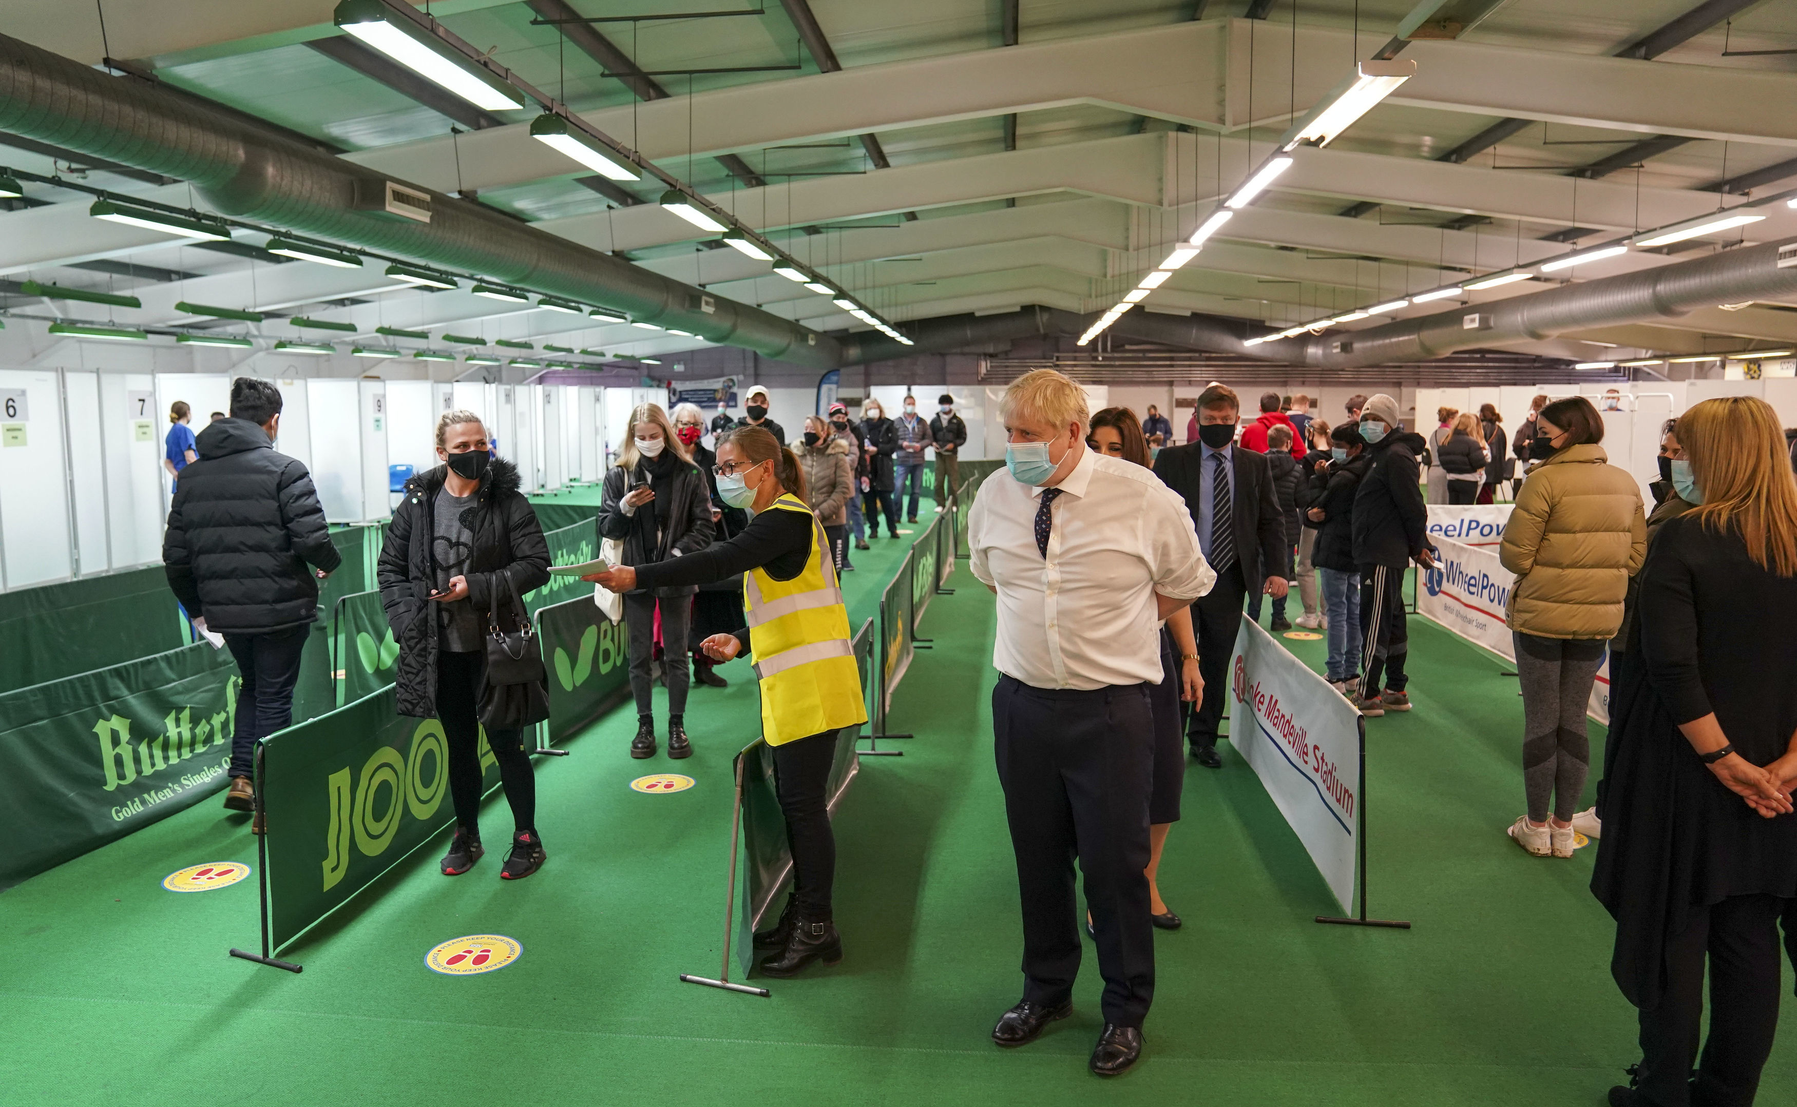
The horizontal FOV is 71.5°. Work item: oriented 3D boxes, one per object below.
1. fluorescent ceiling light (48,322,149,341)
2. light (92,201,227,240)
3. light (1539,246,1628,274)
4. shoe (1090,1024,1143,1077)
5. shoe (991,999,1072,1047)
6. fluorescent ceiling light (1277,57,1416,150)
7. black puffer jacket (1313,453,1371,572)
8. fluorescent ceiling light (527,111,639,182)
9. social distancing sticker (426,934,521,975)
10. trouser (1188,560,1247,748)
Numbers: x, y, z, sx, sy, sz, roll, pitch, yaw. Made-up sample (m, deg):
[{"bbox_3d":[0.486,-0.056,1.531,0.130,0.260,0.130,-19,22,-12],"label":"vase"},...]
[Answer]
[{"bbox_3d":[-10.027,-2.782,15.645,0.220,0.130,1.530,1,7,5],"label":"fluorescent ceiling light"},{"bbox_3d":[-6.376,-2.895,10.863,0.220,0.140,1.550,0,7,5],"label":"light"},{"bbox_3d":[8.115,-3.511,14.872,0.280,0.100,1.850,0,7,5],"label":"light"},{"bbox_3d":[0.595,1.261,3.308,0.110,0.110,0.300,3,7,24],"label":"shoe"},{"bbox_3d":[0.385,1.250,3.401,0.280,0.105,0.105,-6,9,-40],"label":"shoe"},{"bbox_3d":[2.513,-2.528,7.088,0.280,0.100,1.820,0,7,5],"label":"fluorescent ceiling light"},{"bbox_3d":[2.684,-0.243,7.444,0.310,0.660,0.410,-3,7,-21],"label":"black puffer jacket"},{"bbox_3d":[-1.982,-2.609,8.049,0.215,0.135,1.500,0,7,5],"label":"fluorescent ceiling light"},{"bbox_3d":[-1.321,1.246,3.876,0.300,0.004,0.300,0,7,0],"label":"social distancing sticker"},{"bbox_3d":[1.525,0.472,5.869,0.360,0.940,0.270,0,7,0],"label":"trouser"}]

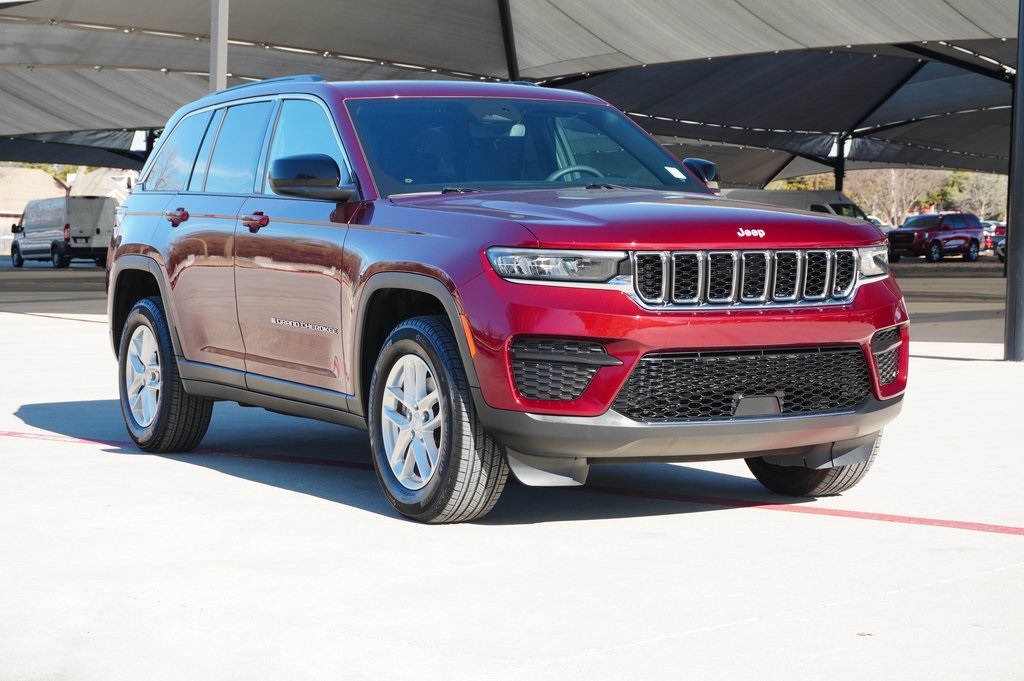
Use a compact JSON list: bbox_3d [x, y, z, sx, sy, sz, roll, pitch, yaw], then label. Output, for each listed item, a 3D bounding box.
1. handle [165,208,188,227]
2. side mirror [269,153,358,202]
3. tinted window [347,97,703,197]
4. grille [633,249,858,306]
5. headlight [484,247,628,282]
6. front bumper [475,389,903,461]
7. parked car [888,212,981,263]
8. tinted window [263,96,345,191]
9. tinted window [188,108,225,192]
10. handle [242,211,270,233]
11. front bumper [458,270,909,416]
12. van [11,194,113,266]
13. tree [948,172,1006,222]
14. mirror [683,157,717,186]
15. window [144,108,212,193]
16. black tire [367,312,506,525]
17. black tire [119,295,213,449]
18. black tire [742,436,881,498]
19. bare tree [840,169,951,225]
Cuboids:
[{"bbox_3d":[-1.582,-0.580,9.783,0.055,0.080,0.240,-2,3,-29],"label":"handle"},{"bbox_3d":[-0.806,-0.658,8.419,0.270,0.200,0.250,-2,3,-29],"label":"side mirror"},{"bbox_3d":[0.055,-0.805,8.818,1.620,0.121,0.914,-2,34,-29],"label":"tinted window"},{"bbox_3d":[0.844,-0.223,7.437,0.980,0.220,0.110,-2,3,-29],"label":"grille"},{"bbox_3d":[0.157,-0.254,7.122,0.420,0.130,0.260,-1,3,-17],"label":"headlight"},{"bbox_3d":[0.777,0.273,7.455,1.900,0.250,0.400,-2,3,-29],"label":"front bumper"},{"bbox_3d":[16.850,-4.080,82.600,2.050,1.930,5.300,3,4,41],"label":"parked car"},{"bbox_3d":[-0.837,-0.821,8.644,0.080,0.430,0.960,14,-5,-29],"label":"tinted window"},{"bbox_3d":[-1.425,-0.896,9.806,0.034,0.428,0.288,20,-7,-28],"label":"tinted window"},{"bbox_3d":[-1.084,-0.506,8.808,0.055,0.080,0.230,-2,3,-29],"label":"handle"},{"bbox_3d":[0.752,-0.003,7.486,1.920,0.500,0.490,-2,3,-29],"label":"front bumper"},{"bbox_3d":[-16.250,-3.900,74.900,2.070,2.520,5.600,-2,4,-36],"label":"van"},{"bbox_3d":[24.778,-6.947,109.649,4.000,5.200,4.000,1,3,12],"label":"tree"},{"bbox_3d":[0.848,-0.726,9.261,0.220,0.160,0.200,-2,3,-29],"label":"mirror"},{"bbox_3d":[-1.642,-0.922,10.221,0.040,0.412,0.719,20,-7,-27],"label":"window"},{"bbox_3d":[-0.276,0.293,7.634,0.265,0.765,0.765,-2,3,-29],"label":"black tire"},{"bbox_3d":[-1.714,0.169,10.330,0.265,0.775,0.775,-2,3,-29],"label":"black tire"},{"bbox_3d":[1.187,0.249,8.442,0.265,0.765,0.765,-2,3,-29],"label":"black tire"},{"bbox_3d":[19.409,-7.812,105.000,6.200,7.400,6.000,0,3,10],"label":"bare tree"}]

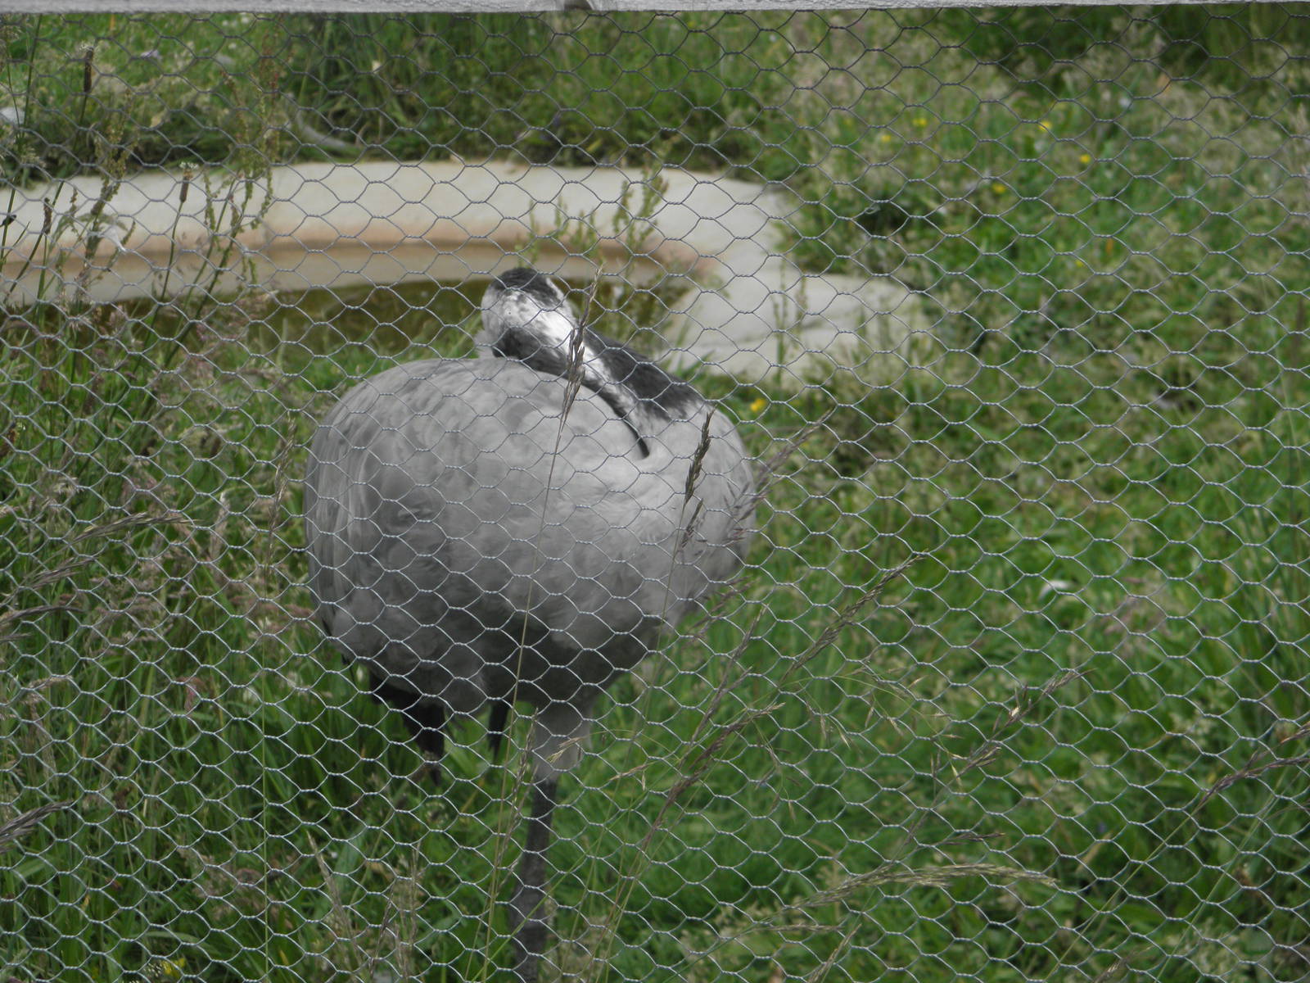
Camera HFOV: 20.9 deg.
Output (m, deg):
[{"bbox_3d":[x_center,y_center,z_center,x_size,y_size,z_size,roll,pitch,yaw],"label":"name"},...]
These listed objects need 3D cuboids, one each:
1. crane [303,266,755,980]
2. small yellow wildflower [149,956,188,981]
[{"bbox_3d":[-0.116,0.217,3.300,0.480,0.860,0.300,10,17,34],"label":"crane"},{"bbox_3d":[-0.465,0.455,3.400,0.035,0.024,0.033,0,14,0],"label":"small yellow wildflower"}]

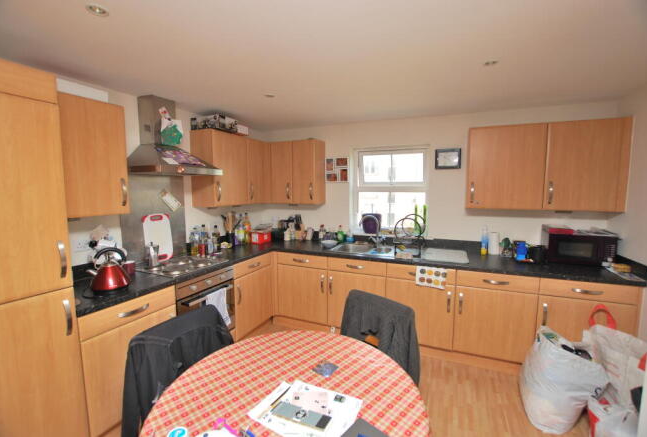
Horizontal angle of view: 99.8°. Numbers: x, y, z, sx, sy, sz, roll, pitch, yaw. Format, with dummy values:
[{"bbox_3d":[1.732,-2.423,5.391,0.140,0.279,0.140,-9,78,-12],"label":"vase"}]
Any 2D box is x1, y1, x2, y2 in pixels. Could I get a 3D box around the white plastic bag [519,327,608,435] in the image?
[{"bbox_3d":[1.594,1.058,1.813,0.380,0.585,0.420,-5,7,-43],"label":"white plastic bag"}]

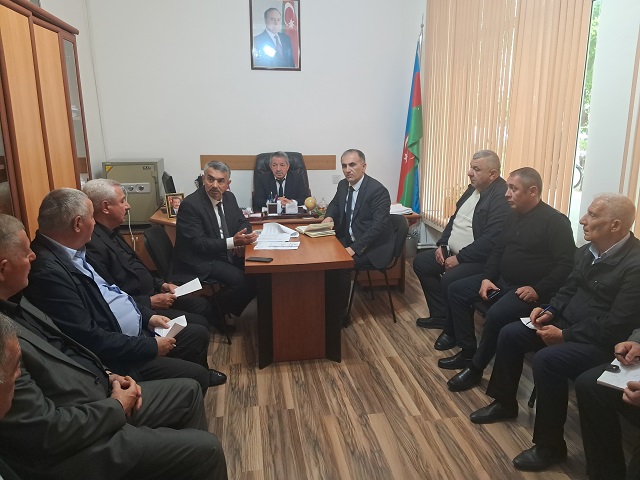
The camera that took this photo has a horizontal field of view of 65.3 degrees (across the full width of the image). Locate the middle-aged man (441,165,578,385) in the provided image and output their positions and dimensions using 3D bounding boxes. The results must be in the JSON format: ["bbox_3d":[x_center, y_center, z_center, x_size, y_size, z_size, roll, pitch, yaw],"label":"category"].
[{"bbox_3d":[1.107,0.209,3.012,0.760,1.280,0.600,-5,14,-19],"label":"middle-aged man"}]

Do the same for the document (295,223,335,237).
[{"bbox_3d":[-0.008,-0.075,3.706,0.200,0.050,0.300,-5,14,-19],"label":"document"}]

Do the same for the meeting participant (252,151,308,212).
[{"bbox_3d":[-0.350,-0.217,4.928,0.560,1.280,0.750,-2,13,-8],"label":"meeting participant"}]

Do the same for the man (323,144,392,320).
[{"bbox_3d":[0.317,-0.009,3.943,0.727,1.374,0.576,-12,18,-39],"label":"man"}]

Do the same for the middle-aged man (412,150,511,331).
[{"bbox_3d":[1.077,0.048,3.582,0.730,1.340,0.600,-5,14,-19],"label":"middle-aged man"}]

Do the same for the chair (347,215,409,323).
[{"bbox_3d":[0.405,0.199,4.114,0.540,0.820,0.540,-2,13,-7],"label":"chair"}]

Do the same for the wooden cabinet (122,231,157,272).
[{"bbox_3d":[-1.817,0.114,5.138,0.750,0.570,0.450,-2,13,-8],"label":"wooden cabinet"}]

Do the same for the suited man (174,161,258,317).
[{"bbox_3d":[-0.767,0.054,3.680,0.740,1.320,0.580,8,15,32],"label":"suited man"}]

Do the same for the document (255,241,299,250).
[{"bbox_3d":[-0.287,0.040,3.407,0.293,0.012,0.212,-2,14,-6],"label":"document"}]

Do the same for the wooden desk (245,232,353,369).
[{"bbox_3d":[-0.183,0.364,3.728,0.667,0.757,1.273,-2,14,-6],"label":"wooden desk"}]

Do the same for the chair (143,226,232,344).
[{"bbox_3d":[-0.988,0.317,3.795,0.586,0.828,0.535,1,14,4],"label":"chair"}]

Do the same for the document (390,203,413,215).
[{"bbox_3d":[0.668,-0.260,4.423,0.260,0.070,0.300,-2,13,-8],"label":"document"}]

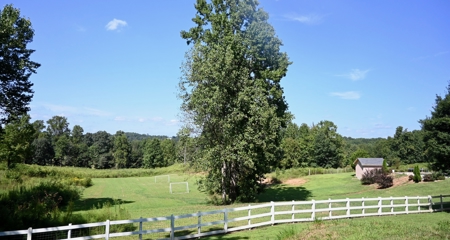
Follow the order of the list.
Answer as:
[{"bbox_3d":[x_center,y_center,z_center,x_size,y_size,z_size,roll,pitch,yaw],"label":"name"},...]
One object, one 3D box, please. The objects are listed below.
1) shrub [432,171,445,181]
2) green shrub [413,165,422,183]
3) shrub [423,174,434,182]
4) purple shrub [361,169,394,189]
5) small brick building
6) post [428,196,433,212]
[{"bbox_3d":[28.814,7.489,40.488,1.620,1.333,1.600,0,-5,0],"label":"shrub"},{"bbox_3d":[25.009,7.008,39.025,1.150,2.288,1.200,0,-5,0],"label":"green shrub"},{"bbox_3d":[27.105,7.791,39.958,1.598,1.051,1.500,0,-5,0],"label":"shrub"},{"bbox_3d":[18.933,7.307,37.492,3.999,2.466,3.200,0,-5,0],"label":"purple shrub"},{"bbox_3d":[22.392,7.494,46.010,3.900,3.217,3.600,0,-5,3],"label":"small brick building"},{"bbox_3d":[15.559,6.389,22.714,0.190,1.231,0.190,0,-5,0],"label":"post"}]

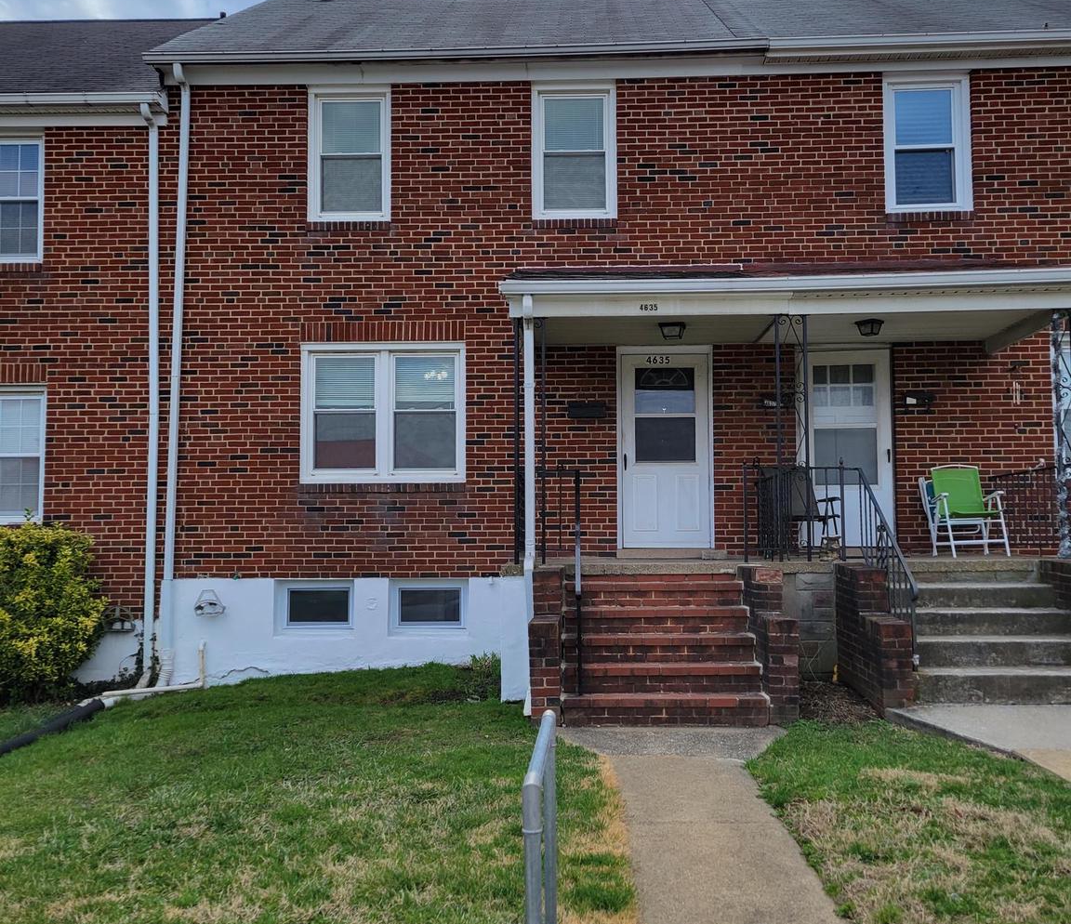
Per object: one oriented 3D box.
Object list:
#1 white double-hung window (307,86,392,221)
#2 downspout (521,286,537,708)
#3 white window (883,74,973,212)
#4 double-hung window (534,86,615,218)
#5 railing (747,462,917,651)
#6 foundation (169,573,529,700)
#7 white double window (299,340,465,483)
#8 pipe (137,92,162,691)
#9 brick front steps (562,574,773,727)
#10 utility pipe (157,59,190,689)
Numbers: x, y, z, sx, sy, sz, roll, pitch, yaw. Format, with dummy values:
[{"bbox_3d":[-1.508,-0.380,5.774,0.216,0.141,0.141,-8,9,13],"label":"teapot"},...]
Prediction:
[{"bbox_3d":[-1.988,-3.279,11.477,0.884,1.447,0.120,0,-3,2],"label":"white double-hung window"},{"bbox_3d":[-0.059,0.333,9.281,0.130,3.600,0.250,0,-3,2],"label":"downspout"},{"bbox_3d":[4.096,-3.336,11.229,0.892,1.476,0.120,0,-3,2],"label":"white window"},{"bbox_3d":[0.413,-3.289,11.379,0.885,1.454,0.120,0,-3,2],"label":"double-hung window"},{"bbox_3d":[2.341,0.729,8.764,1.050,1.580,1.600,0,-3,2],"label":"railing"},{"bbox_3d":[-1.977,1.683,10.436,3.930,1.180,1.650,0,-3,2],"label":"foundation"},{"bbox_3d":[-1.601,-0.521,11.304,1.753,1.496,0.120,0,-3,2],"label":"white double window"},{"bbox_3d":[-4.057,-0.727,11.211,0.190,6.025,0.310,0,-3,2],"label":"pipe"},{"bbox_3d":[0.963,1.448,8.524,1.495,1.025,1.550,0,-3,2],"label":"brick front steps"},{"bbox_3d":[-3.804,-0.942,11.203,0.240,6.471,0.330,0,-3,2],"label":"utility pipe"}]

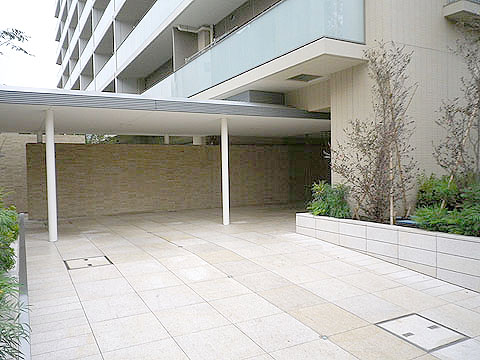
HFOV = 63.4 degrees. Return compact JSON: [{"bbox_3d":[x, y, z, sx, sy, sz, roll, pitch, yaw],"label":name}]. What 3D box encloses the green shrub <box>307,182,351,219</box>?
[{"bbox_3d":[1.694,0.379,7.350,0.780,0.740,0.750,-1,1,0],"label":"green shrub"}]

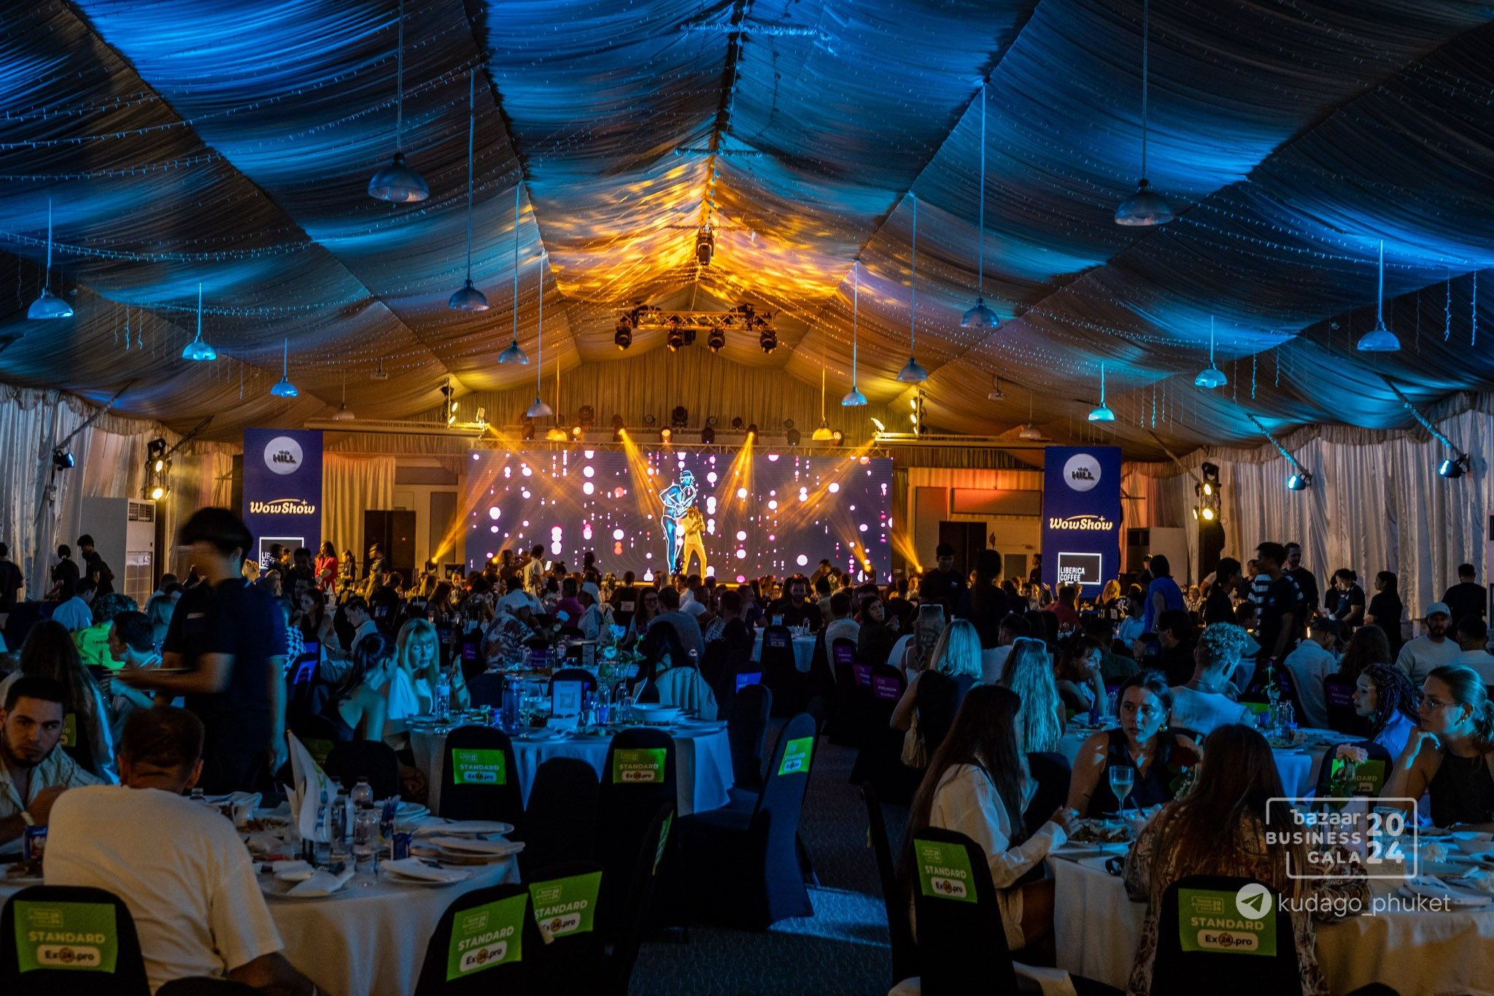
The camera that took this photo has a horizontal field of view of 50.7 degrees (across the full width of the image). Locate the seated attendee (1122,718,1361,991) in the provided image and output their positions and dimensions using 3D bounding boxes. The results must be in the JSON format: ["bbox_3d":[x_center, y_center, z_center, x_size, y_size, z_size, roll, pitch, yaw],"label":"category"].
[{"bbox_3d":[1.210,1.151,3.870,0.580,1.250,0.750,1,-2,12],"label":"seated attendee"}]

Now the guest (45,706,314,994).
[{"bbox_3d":[-1.312,1.094,3.559,0.600,1.270,0.800,2,-2,-18],"label":"guest"}]

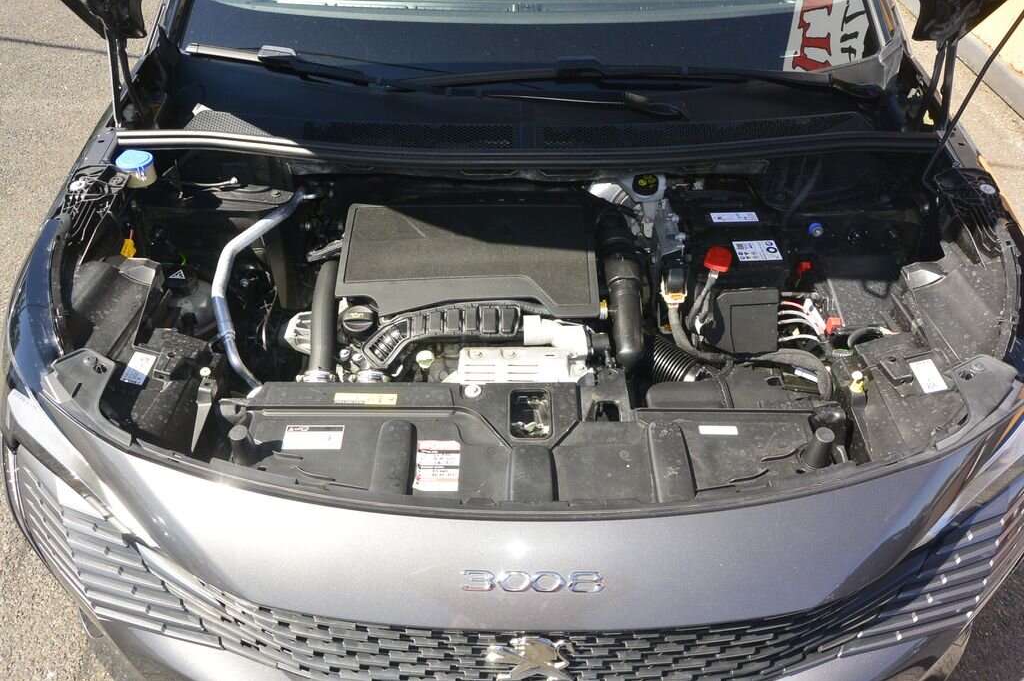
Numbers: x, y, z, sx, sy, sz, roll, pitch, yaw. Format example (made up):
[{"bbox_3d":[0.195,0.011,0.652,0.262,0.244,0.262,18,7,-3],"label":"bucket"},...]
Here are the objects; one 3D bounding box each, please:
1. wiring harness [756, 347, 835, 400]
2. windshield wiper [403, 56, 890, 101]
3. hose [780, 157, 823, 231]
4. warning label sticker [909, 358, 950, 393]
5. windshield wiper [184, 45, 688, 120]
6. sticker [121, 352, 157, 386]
[{"bbox_3d":[0.467,0.055,1.270,0.127,0.050,0.085,0,42,0],"label":"wiring harness"},{"bbox_3d":[0.245,-0.518,1.513,0.935,0.065,0.095,1,37,1],"label":"windshield wiper"},{"bbox_3d":[0.605,-0.306,1.600,0.035,0.175,0.035,20,18,-15],"label":"hose"},{"bbox_3d":[0.608,0.052,1.120,0.035,0.002,0.056,-5,49,-5],"label":"warning label sticker"},{"bbox_3d":[-0.162,-0.493,1.473,0.993,0.070,0.100,9,39,5],"label":"windshield wiper"},{"bbox_3d":[-0.570,0.043,1.173,0.034,0.002,0.056,11,50,-5],"label":"sticker"}]

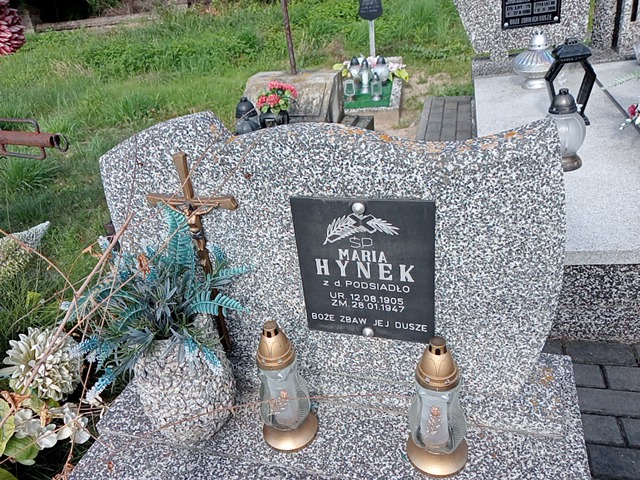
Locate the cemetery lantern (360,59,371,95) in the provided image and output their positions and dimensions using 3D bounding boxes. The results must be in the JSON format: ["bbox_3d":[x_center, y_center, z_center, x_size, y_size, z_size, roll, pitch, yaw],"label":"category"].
[{"bbox_3d":[0.357,-1.293,4.082,0.092,0.260,0.090,-4,30,6],"label":"cemetery lantern"}]

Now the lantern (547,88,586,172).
[{"bbox_3d":[0.908,-0.419,1.946,0.180,0.285,0.180,7,33,24],"label":"lantern"}]

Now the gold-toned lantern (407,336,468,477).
[{"bbox_3d":[0.202,0.275,0.889,0.110,0.258,0.110,0,30,13],"label":"gold-toned lantern"}]

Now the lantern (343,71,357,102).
[{"bbox_3d":[0.230,-1.174,3.944,0.085,0.225,0.080,-5,30,5],"label":"lantern"}]

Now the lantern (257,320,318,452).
[{"bbox_3d":[-0.073,0.264,0.973,0.110,0.258,0.110,-12,30,-7],"label":"lantern"}]

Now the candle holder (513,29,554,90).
[{"bbox_3d":[1.217,-1.013,2.891,0.260,0.295,0.260,5,32,21],"label":"candle holder"}]

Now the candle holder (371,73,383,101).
[{"bbox_3d":[0.425,-1.152,3.881,0.085,0.205,0.085,-4,30,7],"label":"candle holder"}]

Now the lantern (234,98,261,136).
[{"bbox_3d":[-0.458,-0.760,3.250,0.170,0.320,0.170,-11,30,-5],"label":"lantern"}]

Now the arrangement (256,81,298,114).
[{"bbox_3d":[-0.271,-0.902,3.300,0.235,0.200,0.180,2,31,17],"label":"arrangement"}]

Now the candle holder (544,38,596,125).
[{"bbox_3d":[1.135,-0.725,2.359,0.200,0.355,0.165,0,31,13],"label":"candle holder"}]

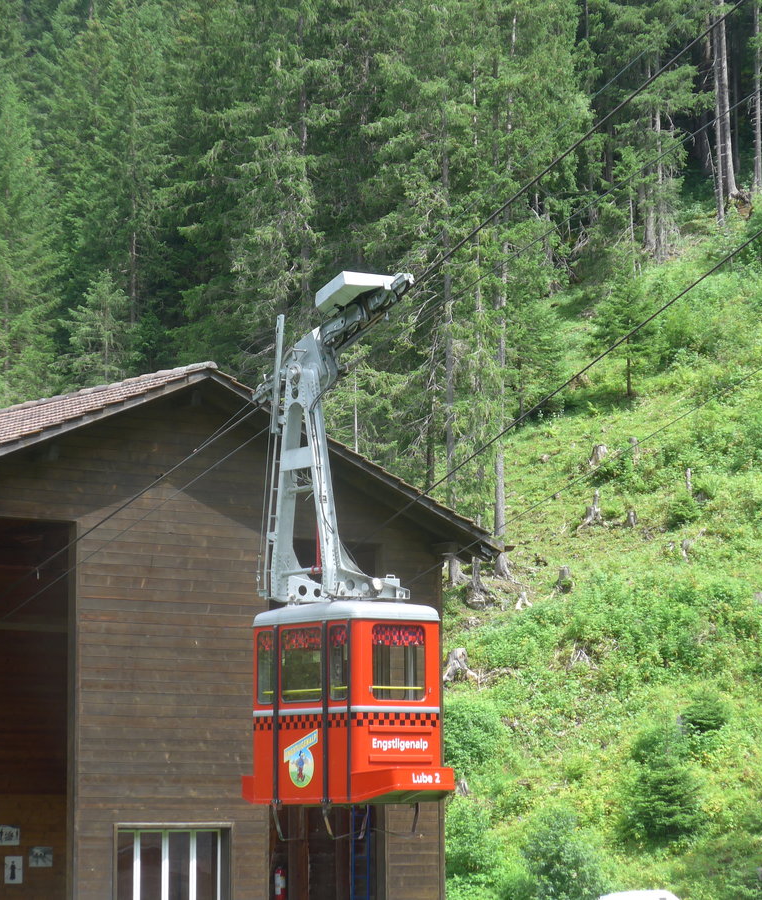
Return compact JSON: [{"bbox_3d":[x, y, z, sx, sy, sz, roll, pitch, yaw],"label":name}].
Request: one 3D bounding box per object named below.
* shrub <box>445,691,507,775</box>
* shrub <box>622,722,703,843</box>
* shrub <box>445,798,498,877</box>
[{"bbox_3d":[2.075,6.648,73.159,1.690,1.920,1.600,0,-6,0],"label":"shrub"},{"bbox_3d":[6.366,7.466,70.059,1.840,2.690,1.750,0,-6,0],"label":"shrub"},{"bbox_3d":[1.902,8.521,68.606,1.320,1.720,1.250,0,-6,0],"label":"shrub"}]

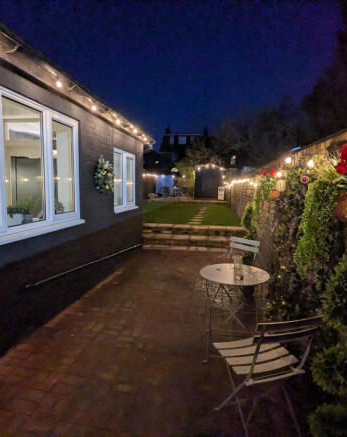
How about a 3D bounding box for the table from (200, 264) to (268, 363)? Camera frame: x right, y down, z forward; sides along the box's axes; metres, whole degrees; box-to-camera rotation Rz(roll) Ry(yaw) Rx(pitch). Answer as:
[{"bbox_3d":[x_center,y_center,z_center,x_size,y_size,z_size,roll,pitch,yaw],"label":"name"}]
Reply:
[{"bbox_3d":[0.532,0.840,2.428,0.605,0.715,0.605,1,7,0],"label":"table"}]

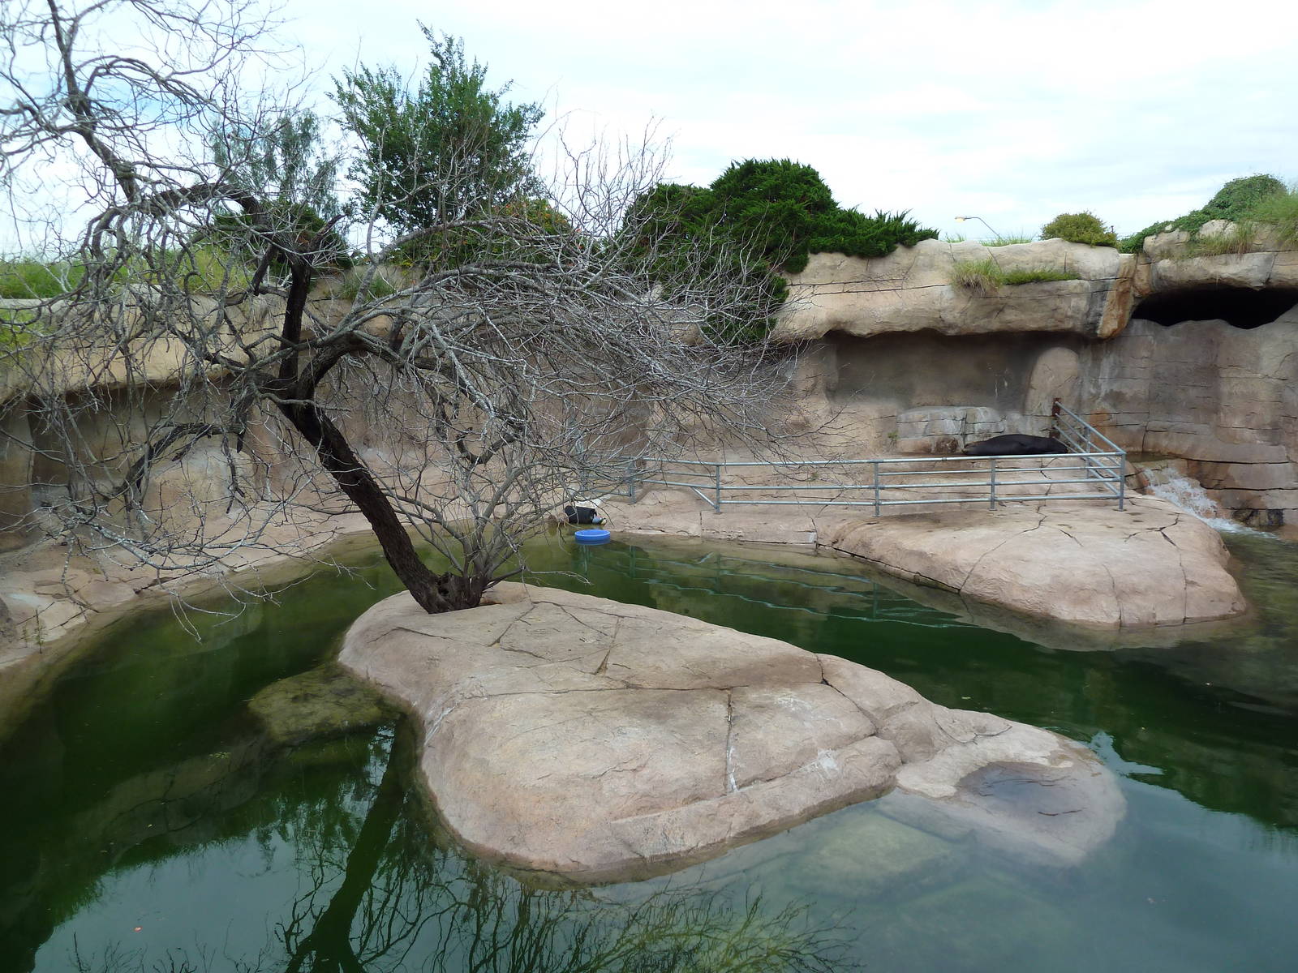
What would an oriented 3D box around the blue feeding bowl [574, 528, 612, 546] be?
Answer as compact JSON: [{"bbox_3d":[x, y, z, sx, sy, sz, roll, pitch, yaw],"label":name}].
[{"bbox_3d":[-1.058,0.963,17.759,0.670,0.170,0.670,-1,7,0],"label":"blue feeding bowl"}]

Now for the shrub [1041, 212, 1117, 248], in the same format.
[{"bbox_3d":[9.884,-5.900,21.600,1.650,0.850,1.350,-1,7,0],"label":"shrub"}]

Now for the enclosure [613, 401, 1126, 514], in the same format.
[{"bbox_3d":[3.710,-0.555,18.572,9.300,2.000,4.200,0,7,10],"label":"enclosure"}]

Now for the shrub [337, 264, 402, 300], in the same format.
[{"bbox_3d":[-6.438,-4.685,21.600,1.450,0.850,1.100,-1,7,0],"label":"shrub"}]

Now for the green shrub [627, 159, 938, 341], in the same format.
[{"bbox_3d":[3.158,-5.584,22.200,6.900,4.100,3.300,0,7,8],"label":"green shrub"}]

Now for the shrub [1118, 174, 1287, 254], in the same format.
[{"bbox_3d":[11.448,-5.635,19.400,3.300,1.550,1.800,-1,7,0],"label":"shrub"}]

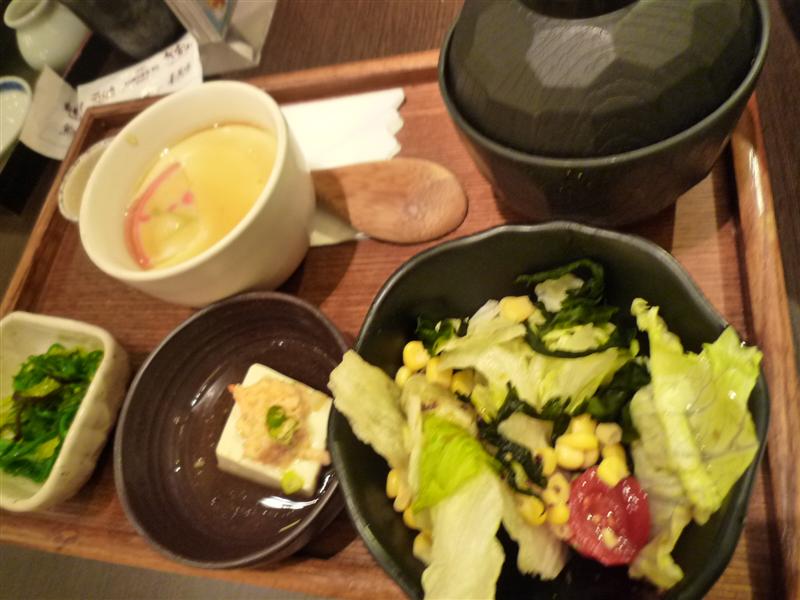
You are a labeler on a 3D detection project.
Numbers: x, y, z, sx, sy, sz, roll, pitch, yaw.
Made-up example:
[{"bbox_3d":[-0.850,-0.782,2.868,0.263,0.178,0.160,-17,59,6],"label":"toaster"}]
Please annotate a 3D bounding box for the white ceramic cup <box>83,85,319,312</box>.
[{"bbox_3d":[-0.080,-0.039,0.256,0.096,0.056,0.096,0,65,20],"label":"white ceramic cup"}]

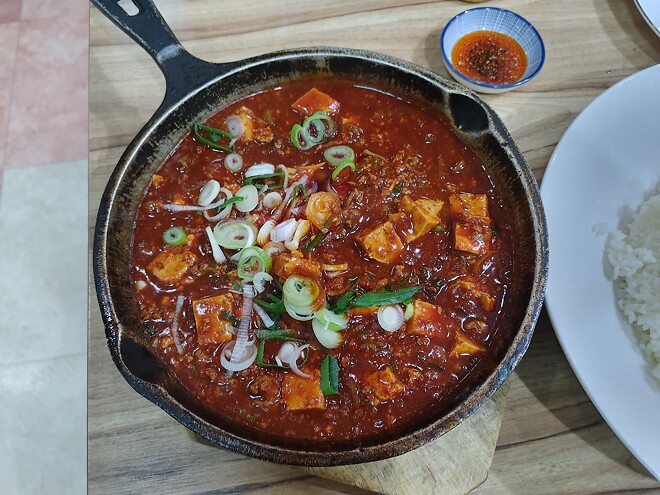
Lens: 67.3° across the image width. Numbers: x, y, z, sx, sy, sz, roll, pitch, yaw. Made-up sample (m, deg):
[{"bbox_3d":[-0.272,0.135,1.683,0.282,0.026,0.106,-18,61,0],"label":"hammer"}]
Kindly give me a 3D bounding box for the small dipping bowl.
[{"bbox_3d":[0.112,-0.133,0.354,0.071,0.027,0.071,1,68,-1],"label":"small dipping bowl"}]

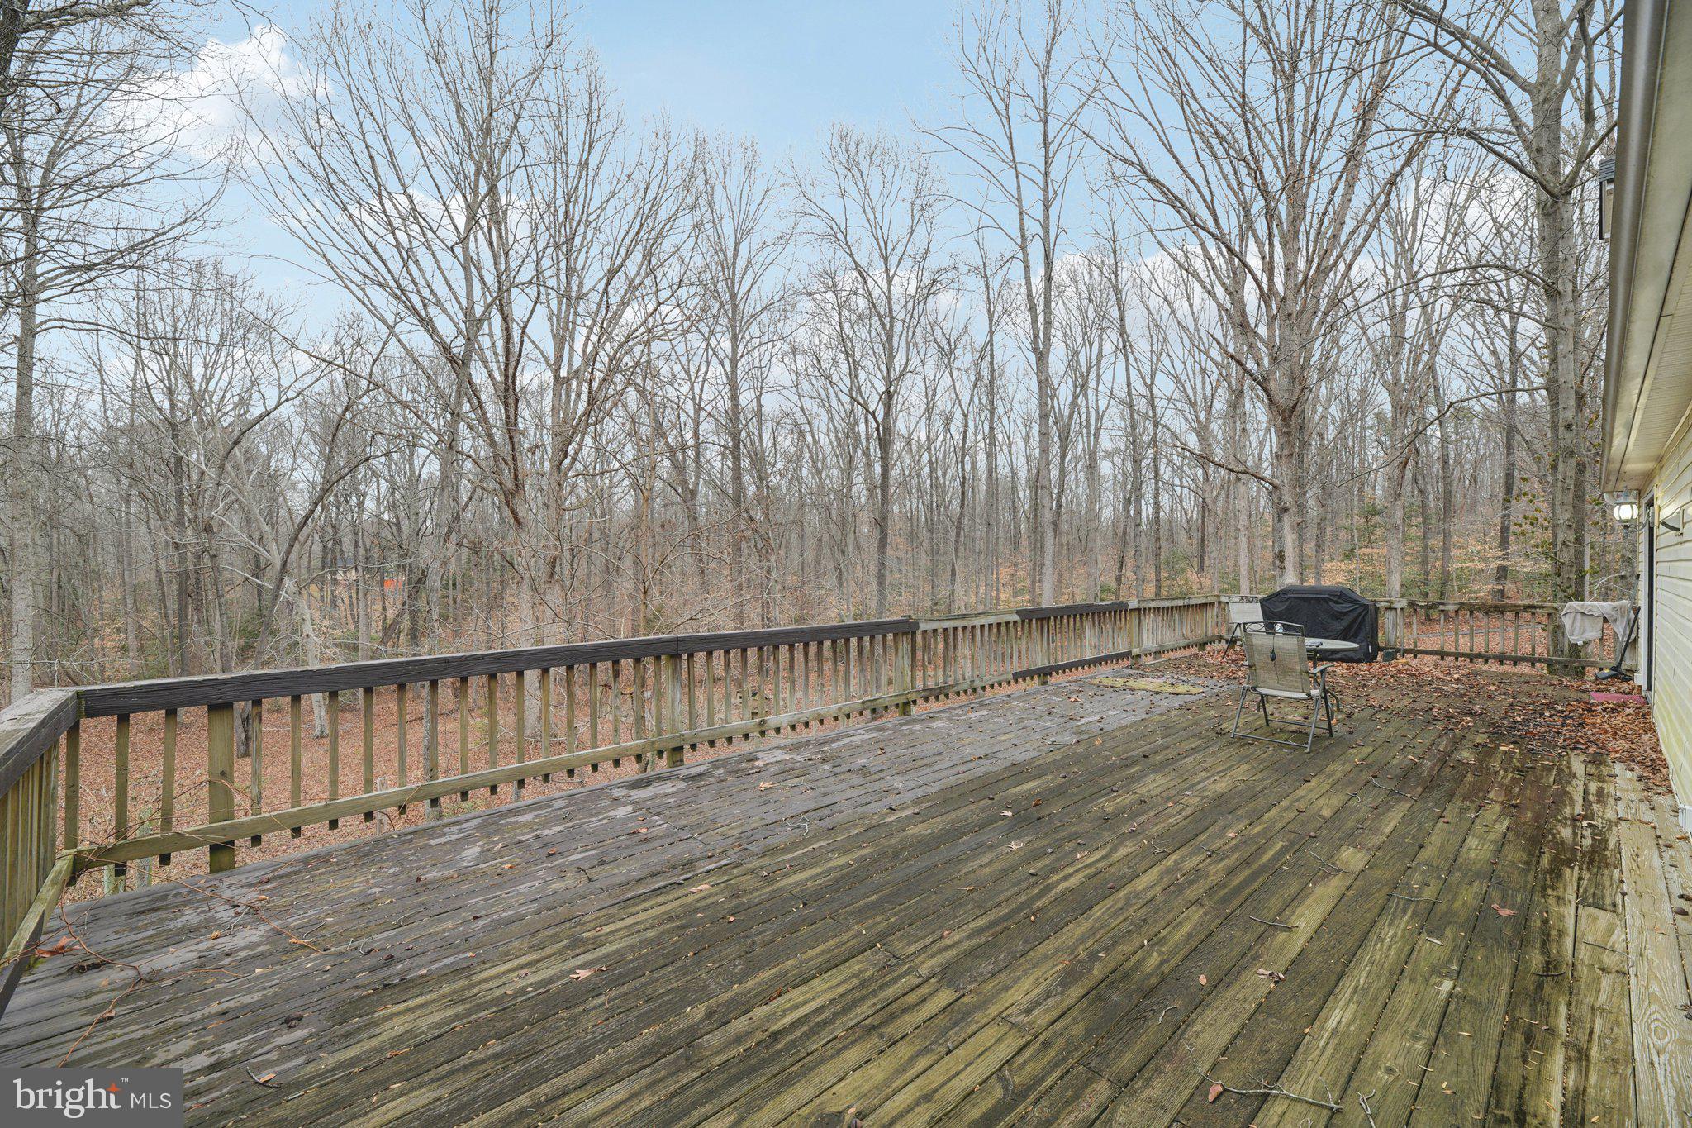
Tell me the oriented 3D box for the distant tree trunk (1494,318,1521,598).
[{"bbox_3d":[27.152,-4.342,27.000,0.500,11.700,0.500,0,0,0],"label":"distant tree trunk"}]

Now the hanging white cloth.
[{"bbox_3d":[9.881,0.774,8.650,0.200,0.590,0.640,0,0,-41],"label":"hanging white cloth"}]

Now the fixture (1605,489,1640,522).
[{"bbox_3d":[6.627,-0.495,5.600,0.170,0.310,0.190,0,0,-41],"label":"fixture"}]

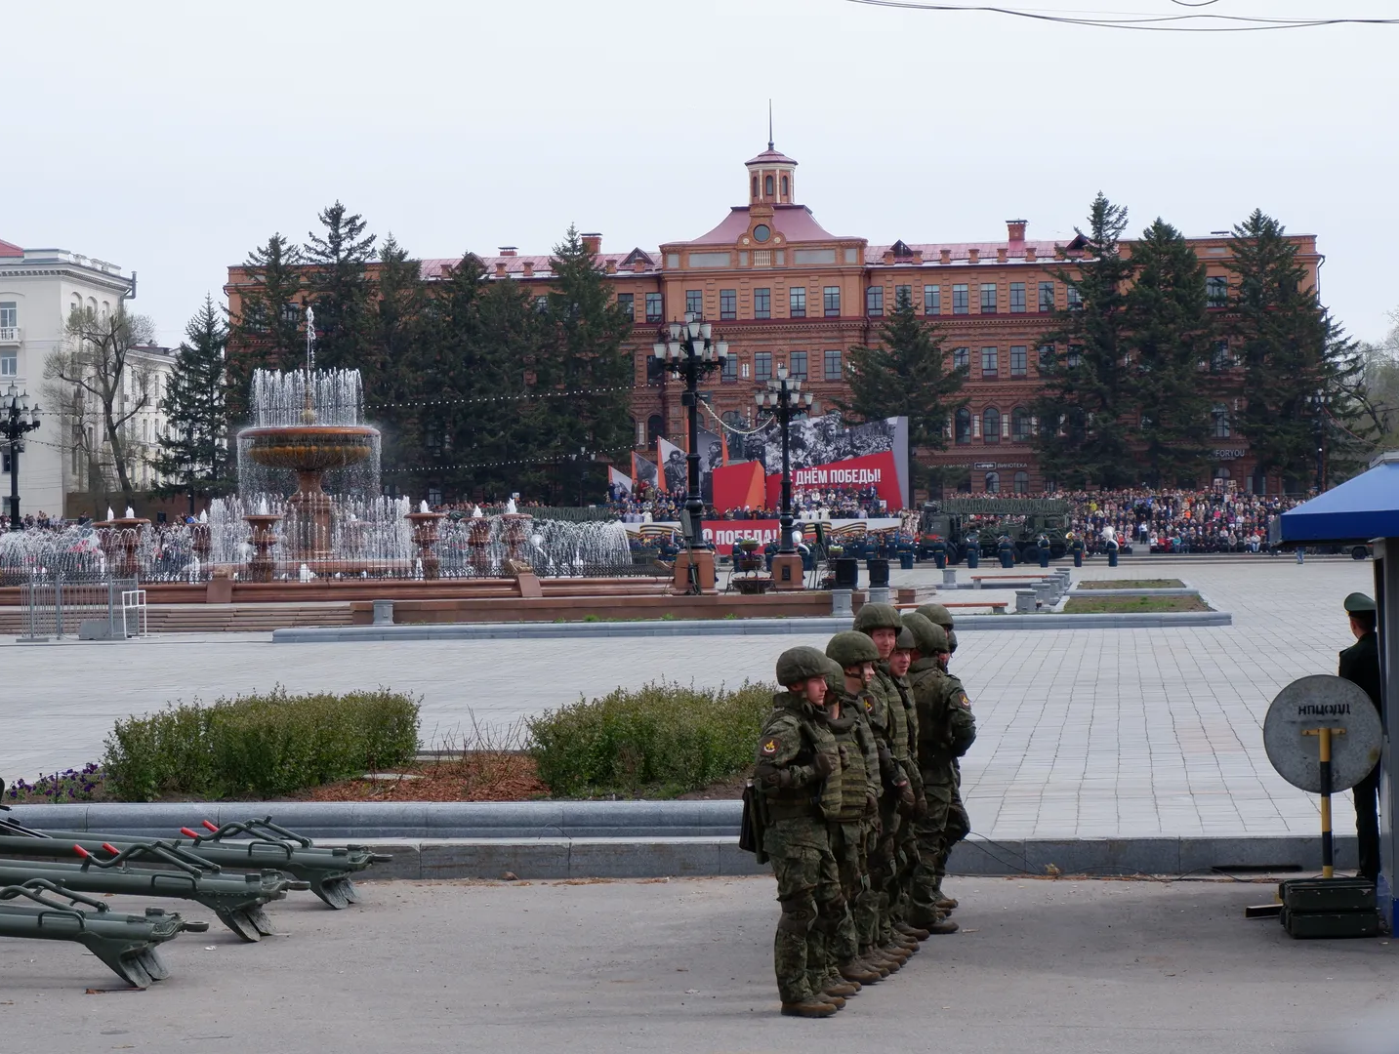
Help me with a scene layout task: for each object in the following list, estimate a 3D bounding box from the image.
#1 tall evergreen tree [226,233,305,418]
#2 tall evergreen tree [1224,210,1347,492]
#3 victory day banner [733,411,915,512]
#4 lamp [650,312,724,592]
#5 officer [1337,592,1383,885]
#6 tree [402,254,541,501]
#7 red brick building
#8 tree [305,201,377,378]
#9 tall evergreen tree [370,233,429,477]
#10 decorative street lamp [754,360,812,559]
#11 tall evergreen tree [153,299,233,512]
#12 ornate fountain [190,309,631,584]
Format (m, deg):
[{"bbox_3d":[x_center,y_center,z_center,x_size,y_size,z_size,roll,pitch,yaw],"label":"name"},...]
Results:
[{"bbox_3d":[-29.248,-8.570,230.000,6.200,22.800,6.200,-1,-1,7],"label":"tall evergreen tree"},{"bbox_3d":[39.900,-11.300,230.000,8.100,20.500,8.100,-1,0,7],"label":"tall evergreen tree"},{"bbox_3d":[7.525,-3.965,208.000,10.900,6.200,0.500,-1,-1,7],"label":"victory day banner"},{"bbox_3d":[-0.157,-1.874,86.500,1.920,7.250,1.920,-1,-1,7],"label":"lamp"},{"bbox_3d":[4.400,1.380,22.300,0.550,1.890,0.360,-1,0,-32],"label":"officer"},{"bbox_3d":[-15.900,-9.900,236.000,9.300,18.300,9.000,-1,0,7],"label":"tree"},{"bbox_3d":[5.800,-14.200,259.000,81.300,28.200,18.500,-1,0,7],"label":"red brick building"},{"bbox_3d":[-24.315,-9.716,230.000,6.200,25.000,6.200,-1,-1,7],"label":"tree"},{"bbox_3d":[-20.628,-8.520,230.000,5.600,22.800,5.600,-1,-1,7],"label":"tall evergreen tree"},{"bbox_3d":[2.890,-2.220,115.000,1.970,6.650,1.970,-1,0,7],"label":"decorative street lamp"},{"bbox_3d":[-35.000,-8.160,237.000,6.400,16.000,6.400,-1,0,7],"label":"tall evergreen tree"},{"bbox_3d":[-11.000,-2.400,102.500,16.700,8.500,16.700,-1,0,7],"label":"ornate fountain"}]

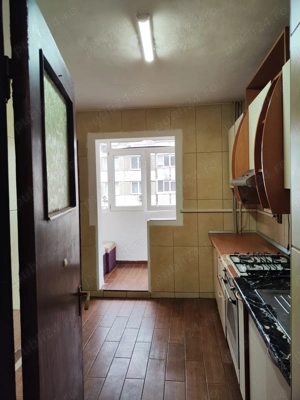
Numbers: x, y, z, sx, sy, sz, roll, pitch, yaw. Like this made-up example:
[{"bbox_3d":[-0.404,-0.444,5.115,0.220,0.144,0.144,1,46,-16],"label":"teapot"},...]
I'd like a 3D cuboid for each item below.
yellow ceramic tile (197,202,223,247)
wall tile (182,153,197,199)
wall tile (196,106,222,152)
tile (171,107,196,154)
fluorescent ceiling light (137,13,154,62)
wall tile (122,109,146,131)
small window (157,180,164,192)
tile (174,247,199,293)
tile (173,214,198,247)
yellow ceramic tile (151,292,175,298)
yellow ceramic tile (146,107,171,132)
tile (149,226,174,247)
[{"bbox_3d":[0.777,0.298,3.537,0.317,0.600,0.020,-1,3,7],"label":"yellow ceramic tile"},{"bbox_3d":[0.514,-0.297,3.539,0.182,0.600,0.020,-1,3,7],"label":"wall tile"},{"bbox_3d":[0.748,-0.894,3.483,0.317,0.587,0.020,-1,3,7],"label":"wall tile"},{"bbox_3d":[0.433,-0.888,3.520,0.317,0.587,0.020,-1,3,7],"label":"tile"},{"bbox_3d":[-0.017,-1.066,1.865,0.075,0.060,0.570,-1,3,4],"label":"fluorescent ceiling light"},{"bbox_3d":[-0.206,-1.032,3.584,0.317,0.287,0.010,-1,2,6],"label":"wall tile"},{"bbox_3d":[1.007,-1.388,27.500,0.764,1.190,0.120,-1,2,6],"label":"small window"},{"bbox_3d":[0.477,0.903,3.600,0.317,0.600,0.020,-1,3,7],"label":"tile"},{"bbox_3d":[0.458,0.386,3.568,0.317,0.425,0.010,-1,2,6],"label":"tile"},{"bbox_3d":[0.162,1.243,3.637,0.317,0.079,0.010,-1,2,6],"label":"yellow ceramic tile"},{"bbox_3d":[0.110,-1.037,3.549,0.317,0.287,0.010,-1,2,6],"label":"yellow ceramic tile"},{"bbox_3d":[0.139,0.470,3.607,0.327,0.267,0.010,-1,2,6],"label":"tile"}]

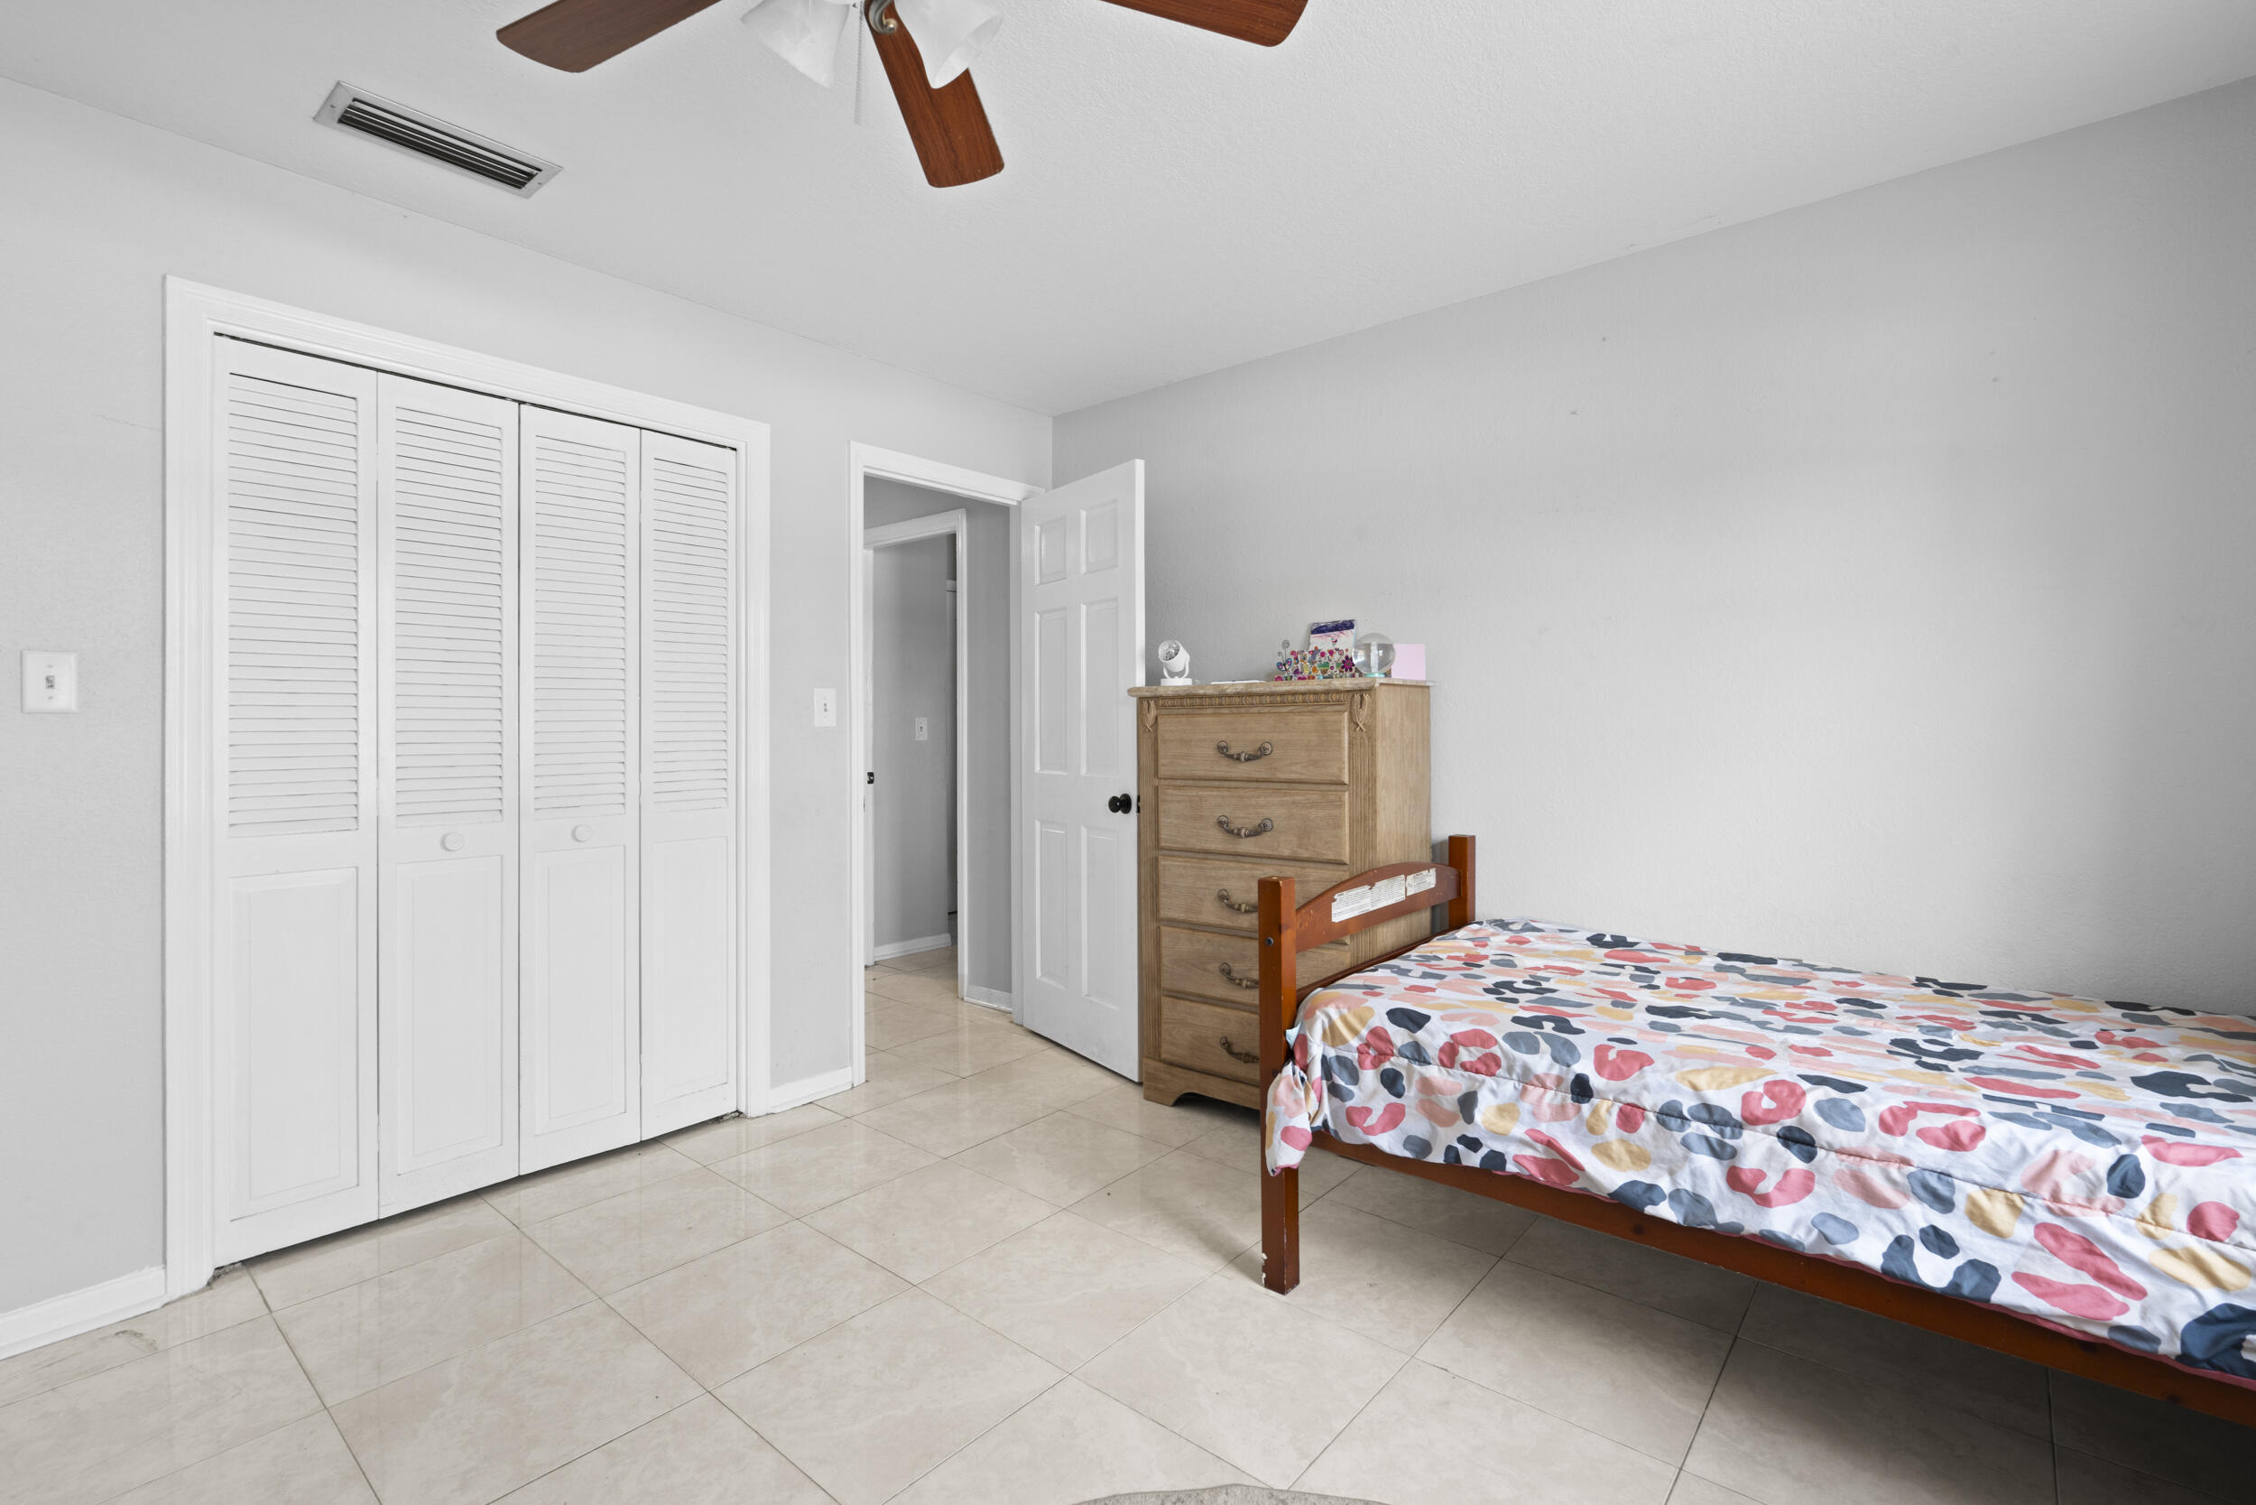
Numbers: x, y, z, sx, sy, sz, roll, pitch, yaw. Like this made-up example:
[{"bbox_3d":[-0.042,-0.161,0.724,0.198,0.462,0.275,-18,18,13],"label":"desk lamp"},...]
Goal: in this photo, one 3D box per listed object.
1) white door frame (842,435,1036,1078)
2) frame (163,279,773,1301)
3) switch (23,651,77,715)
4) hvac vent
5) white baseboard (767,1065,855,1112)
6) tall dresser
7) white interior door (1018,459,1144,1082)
[{"bbox_3d":[-0.652,0.028,3.670,0.130,2.120,0.896,1,2,41],"label":"white door frame"},{"bbox_3d":[-1.562,0.065,2.593,0.100,2.115,1.348,1,2,41],"label":"frame"},{"bbox_3d":[-2.080,-0.136,1.935,0.012,0.117,0.071,1,2,41],"label":"switch"},{"bbox_3d":[-1.446,-1.272,2.119,0.193,0.025,0.394,1,2,41],"label":"hvac vent"},{"bbox_3d":[-0.998,1.065,3.186,0.018,0.078,0.288,1,2,41],"label":"white baseboard"},{"bbox_3d":[0.464,0.453,3.095,0.855,1.308,0.400,1,2,40],"label":"tall dresser"},{"bbox_3d":[-0.172,0.054,3.599,0.037,2.043,0.747,-1,2,-36],"label":"white interior door"}]

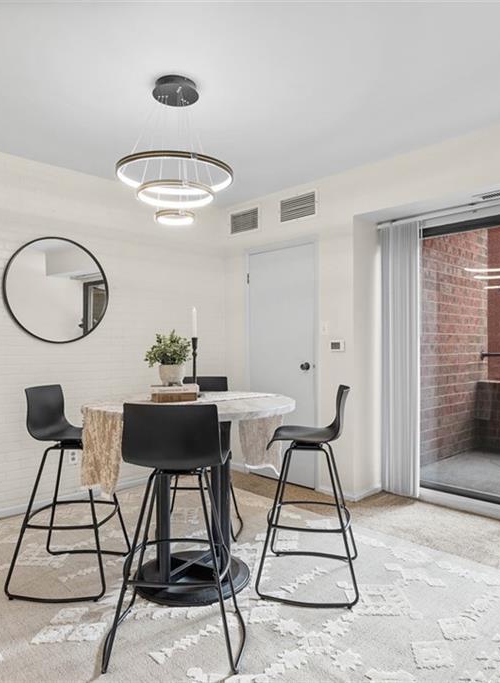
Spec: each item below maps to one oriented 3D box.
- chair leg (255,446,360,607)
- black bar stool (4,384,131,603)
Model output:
[{"bbox_3d":[0.305,0.870,2.490,0.476,0.702,0.555,0,0,11],"label":"chair leg"},{"bbox_3d":[-0.920,0.726,2.520,0.480,0.988,0.535,0,0,1],"label":"black bar stool"}]

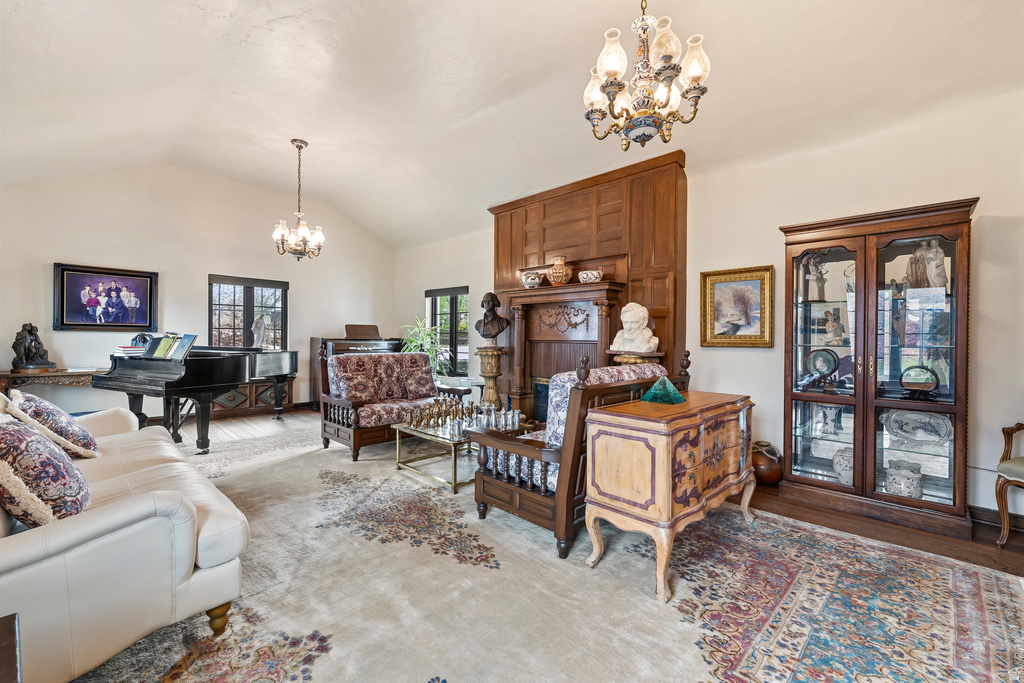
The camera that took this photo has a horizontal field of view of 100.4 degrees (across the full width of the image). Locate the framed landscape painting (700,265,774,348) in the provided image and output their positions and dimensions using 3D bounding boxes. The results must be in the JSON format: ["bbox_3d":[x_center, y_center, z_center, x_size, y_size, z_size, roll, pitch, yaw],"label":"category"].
[{"bbox_3d":[2.049,-0.301,3.911,0.620,0.725,0.060,1,0,44],"label":"framed landscape painting"}]

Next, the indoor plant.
[{"bbox_3d":[-1.279,0.108,6.404,0.760,0.960,0.740,0,1,0],"label":"indoor plant"}]

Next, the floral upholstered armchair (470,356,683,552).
[{"bbox_3d":[0.541,0.629,3.066,1.070,1.115,1.410,1,1,45],"label":"floral upholstered armchair"}]

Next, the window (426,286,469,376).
[{"bbox_3d":[-1.096,-0.163,7.149,1.185,1.437,0.130,1,0,44],"label":"window"}]

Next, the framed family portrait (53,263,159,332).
[{"bbox_3d":[-5.092,-0.527,5.398,0.060,0.808,0.963,1,0,44],"label":"framed family portrait"}]

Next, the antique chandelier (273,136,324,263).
[{"bbox_3d":[-2.522,-1.669,5.058,0.570,1.420,0.570,1,1,45],"label":"antique chandelier"}]

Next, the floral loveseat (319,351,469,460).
[{"bbox_3d":[-1.336,0.619,4.897,0.936,1.090,1.463,1,0,44],"label":"floral loveseat"}]

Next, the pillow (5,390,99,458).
[{"bbox_3d":[-2.671,0.483,2.477,0.438,0.160,0.438,1,-43,44],"label":"pillow"}]

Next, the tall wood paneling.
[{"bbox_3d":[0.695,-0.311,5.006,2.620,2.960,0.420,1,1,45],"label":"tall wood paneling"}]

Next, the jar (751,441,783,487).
[{"bbox_3d":[2.113,1.014,3.569,0.330,0.360,0.330,1,1,45],"label":"jar"}]

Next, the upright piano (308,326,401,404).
[{"bbox_3d":[-2.632,0.496,7.439,0.616,1.304,1.440,1,0,44],"label":"upright piano"}]

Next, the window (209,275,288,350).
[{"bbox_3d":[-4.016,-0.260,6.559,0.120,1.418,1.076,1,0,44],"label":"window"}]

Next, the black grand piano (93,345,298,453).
[{"bbox_3d":[-3.444,0.591,5.257,1.490,1.080,2.080,1,1,26],"label":"black grand piano"}]

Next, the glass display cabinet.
[{"bbox_3d":[2.579,0.173,3.084,1.030,2.060,0.460,1,1,45],"label":"glass display cabinet"}]

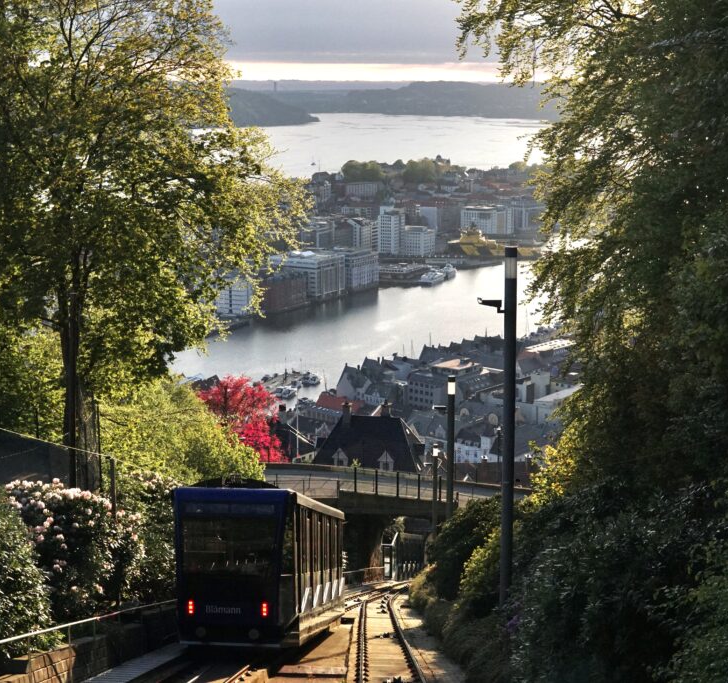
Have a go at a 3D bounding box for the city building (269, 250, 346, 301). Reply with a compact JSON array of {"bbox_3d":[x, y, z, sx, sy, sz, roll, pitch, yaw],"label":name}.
[{"bbox_3d":[-41.544,-49.179,927.656,41.000,27.000,34.000,8,14,34],"label":"city building"}]

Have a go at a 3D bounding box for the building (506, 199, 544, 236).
[{"bbox_3d":[162.213,-127.142,1298.558,18.000,28.000,50.000,6,13,26],"label":"building"}]

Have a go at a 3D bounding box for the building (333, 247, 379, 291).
[{"bbox_3d":[-6.900,-56.428,982.534,20.000,28.000,38.000,7,14,31],"label":"building"}]

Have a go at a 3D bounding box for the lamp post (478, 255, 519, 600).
[{"bbox_3d":[2.263,1.554,21.820,0.570,6.343,0.200,-1,11,-6],"label":"lamp post"}]

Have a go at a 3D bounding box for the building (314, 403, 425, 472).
[{"bbox_3d":[0.800,12.908,145.322,12.300,12.500,12.300,1,11,6],"label":"building"}]

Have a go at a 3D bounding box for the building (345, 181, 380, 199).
[{"bbox_3d":[-1.500,-168.611,1435.248,37.000,17.000,15.000,-4,12,-20],"label":"building"}]

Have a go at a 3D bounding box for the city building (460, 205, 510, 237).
[{"bbox_3d":[122.900,-124.625,1309.501,40.000,27.000,24.000,7,14,31],"label":"city building"}]

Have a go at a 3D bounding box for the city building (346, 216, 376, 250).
[{"bbox_3d":[-4.500,-88.840,1101.456,20.000,35.000,20.000,7,14,31],"label":"city building"}]

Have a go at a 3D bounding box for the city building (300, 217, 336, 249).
[{"bbox_3d":[-38.000,-81.429,1060.103,20.000,35.000,22.000,7,14,31],"label":"city building"}]

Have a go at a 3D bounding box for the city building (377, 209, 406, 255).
[{"bbox_3d":[24.800,-99.809,1150.248,16.000,42.000,20.000,7,14,31],"label":"city building"}]

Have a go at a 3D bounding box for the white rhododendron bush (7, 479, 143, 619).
[{"bbox_3d":[-6.626,4.761,29.300,2.850,2.950,2.700,0,12,0],"label":"white rhododendron bush"}]

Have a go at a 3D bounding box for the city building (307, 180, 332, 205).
[{"bbox_3d":[-43.819,-148.843,1287.343,22.000,21.000,13.500,8,14,34],"label":"city building"}]

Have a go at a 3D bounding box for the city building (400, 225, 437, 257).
[{"bbox_3d":[46.267,-88.051,1109.996,21.000,25.000,22.000,6,13,29],"label":"city building"}]

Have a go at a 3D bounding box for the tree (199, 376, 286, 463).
[{"bbox_3d":[-8.400,6.395,91.513,6.800,8.300,6.600,0,11,0],"label":"tree"}]

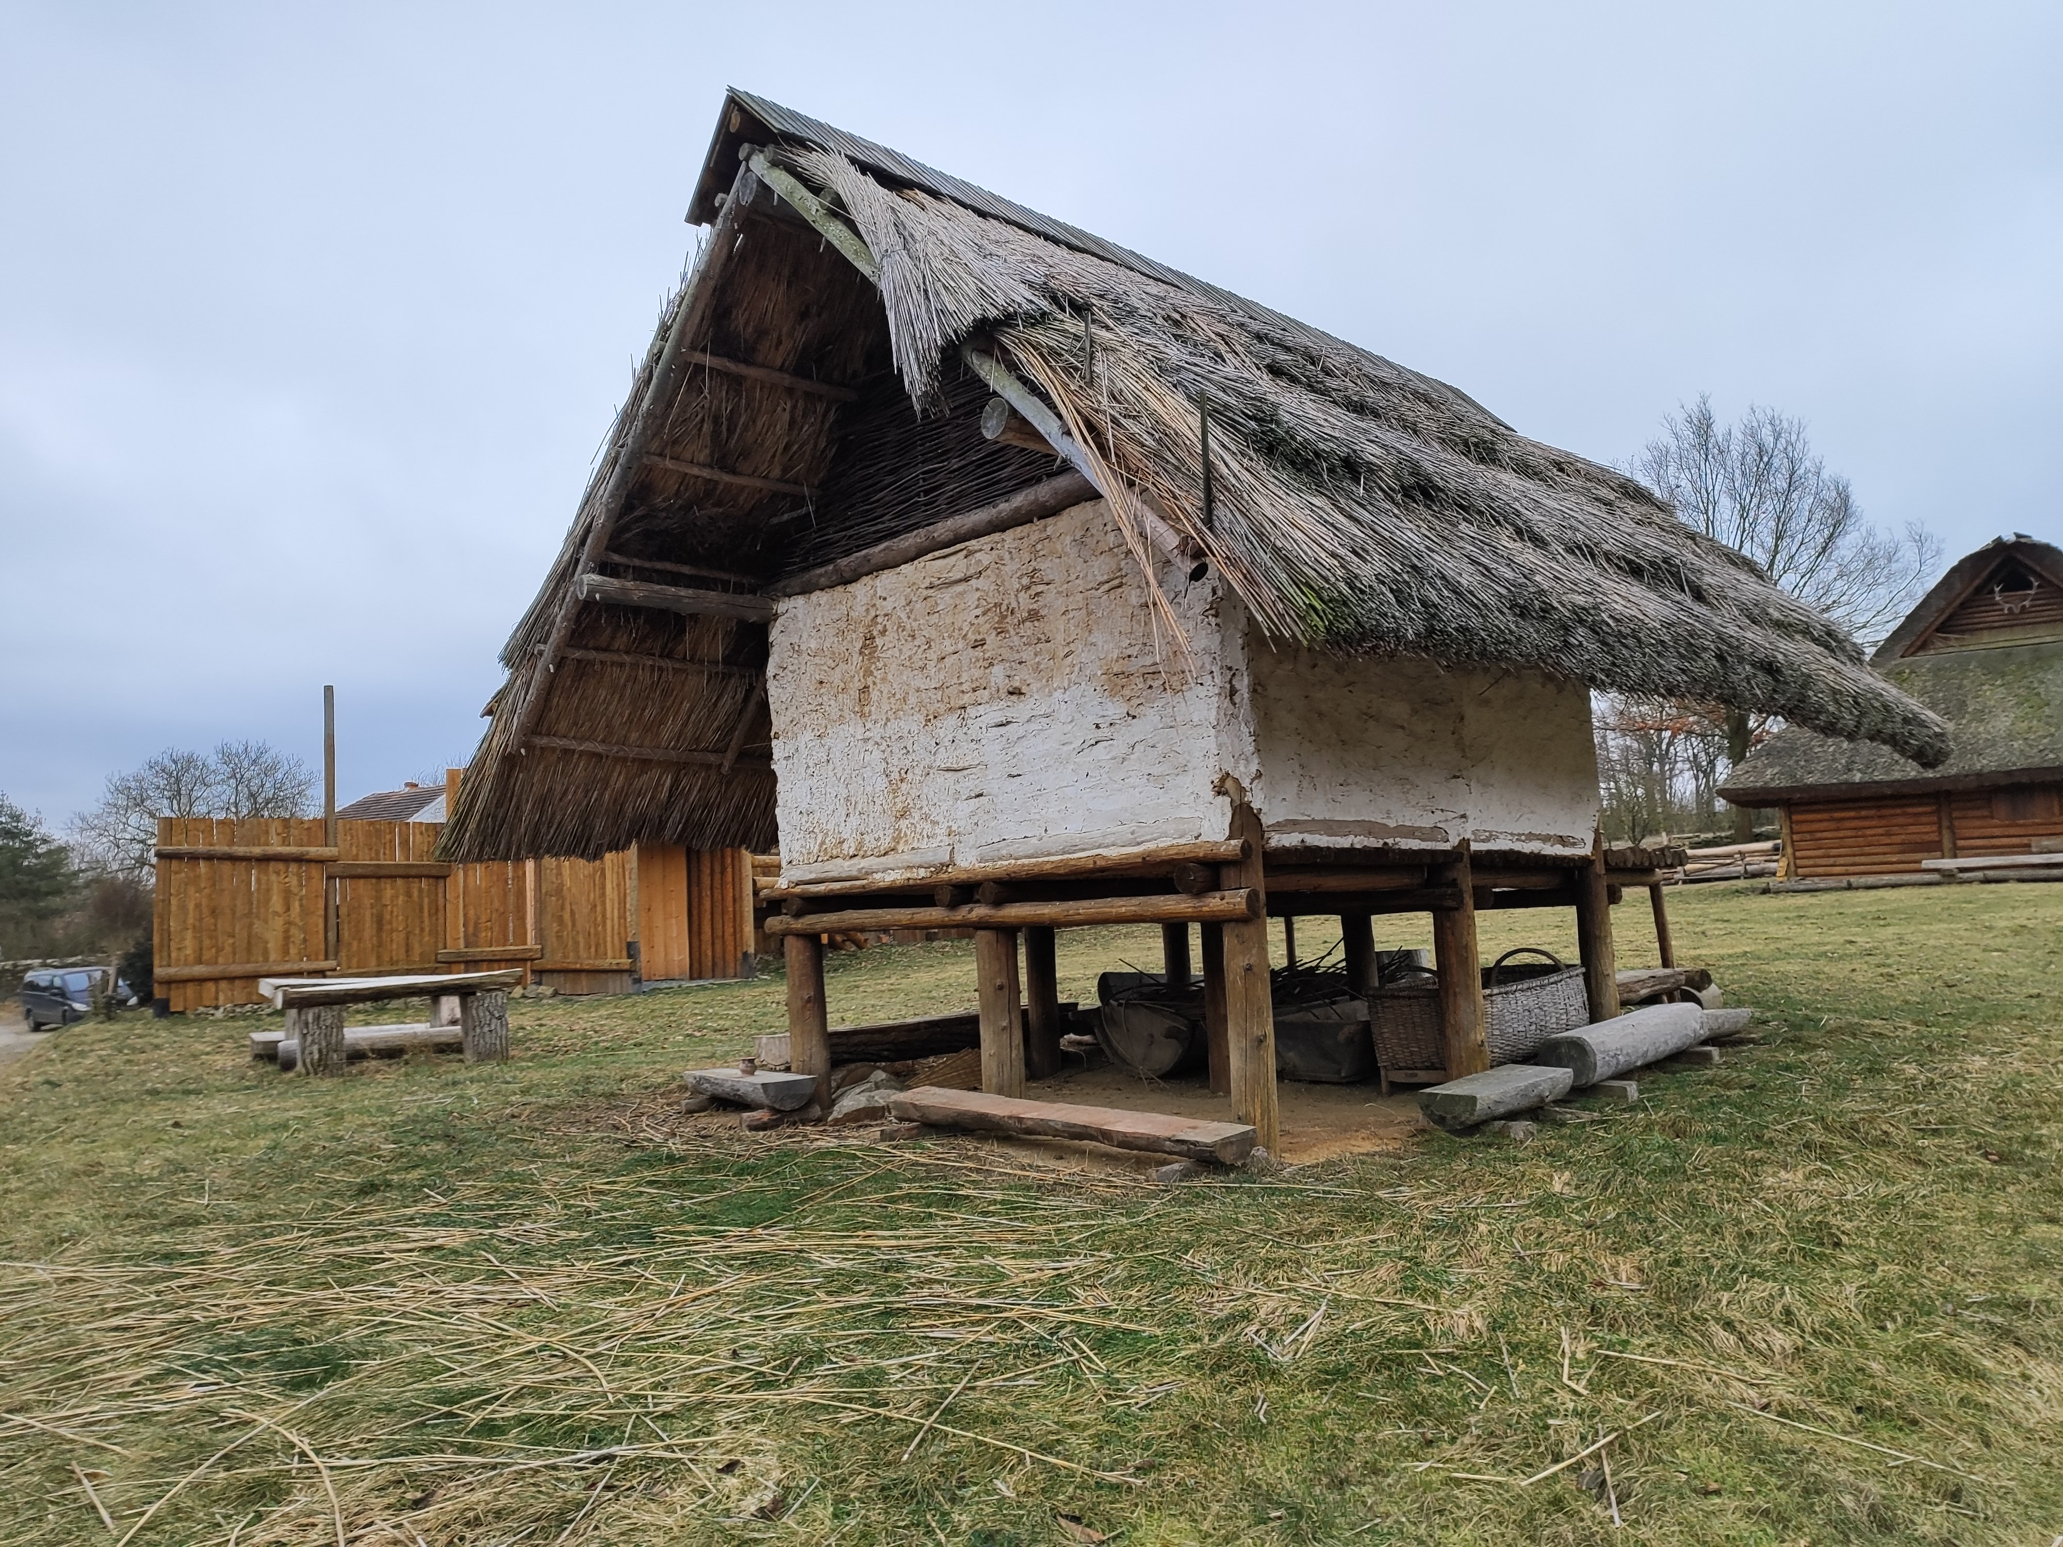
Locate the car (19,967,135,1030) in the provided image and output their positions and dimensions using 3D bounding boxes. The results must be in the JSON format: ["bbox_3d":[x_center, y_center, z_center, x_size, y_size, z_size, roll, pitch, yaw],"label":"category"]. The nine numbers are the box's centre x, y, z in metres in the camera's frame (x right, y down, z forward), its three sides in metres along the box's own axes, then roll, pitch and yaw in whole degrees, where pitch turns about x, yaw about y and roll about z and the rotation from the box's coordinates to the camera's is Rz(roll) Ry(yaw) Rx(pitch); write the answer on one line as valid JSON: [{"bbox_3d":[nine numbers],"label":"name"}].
[{"bbox_3d":[-30.017,7.154,45.000,4.750,1.900,1.920,-7,-7,39],"label":"car"}]

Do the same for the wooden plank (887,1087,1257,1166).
[{"bbox_3d":[0.092,1.691,6.896,0.420,0.120,2.380,1,-7,-37],"label":"wooden plank"}]

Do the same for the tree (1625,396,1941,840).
[{"bbox_3d":[22.077,-4.590,42.000,9.275,13.014,8.812,-5,-6,24],"label":"tree"}]

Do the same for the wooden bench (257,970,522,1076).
[{"bbox_3d":[-6.336,2.480,14.200,2.200,0.830,0.850,2,-7,-40],"label":"wooden bench"}]

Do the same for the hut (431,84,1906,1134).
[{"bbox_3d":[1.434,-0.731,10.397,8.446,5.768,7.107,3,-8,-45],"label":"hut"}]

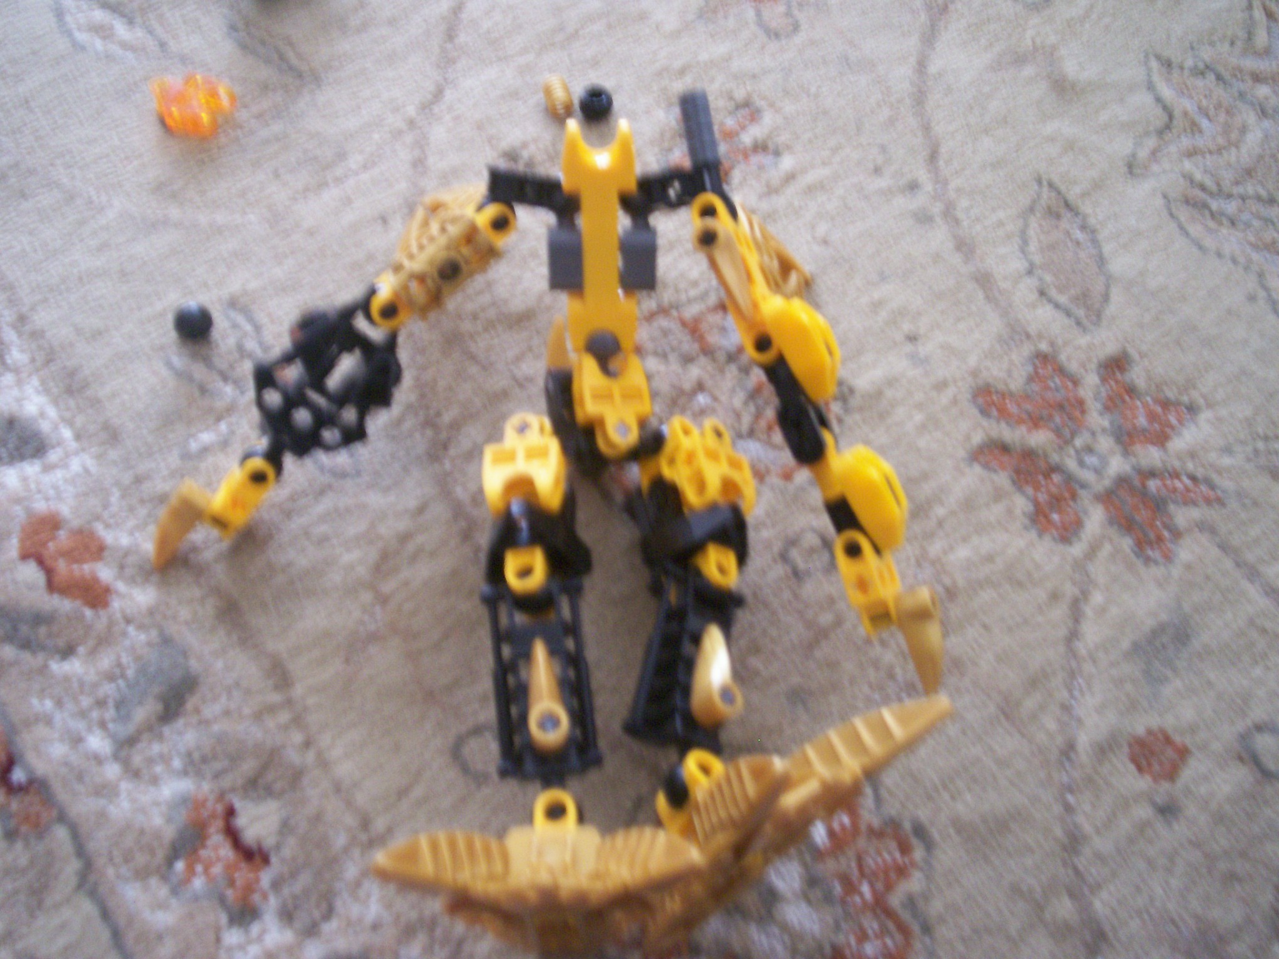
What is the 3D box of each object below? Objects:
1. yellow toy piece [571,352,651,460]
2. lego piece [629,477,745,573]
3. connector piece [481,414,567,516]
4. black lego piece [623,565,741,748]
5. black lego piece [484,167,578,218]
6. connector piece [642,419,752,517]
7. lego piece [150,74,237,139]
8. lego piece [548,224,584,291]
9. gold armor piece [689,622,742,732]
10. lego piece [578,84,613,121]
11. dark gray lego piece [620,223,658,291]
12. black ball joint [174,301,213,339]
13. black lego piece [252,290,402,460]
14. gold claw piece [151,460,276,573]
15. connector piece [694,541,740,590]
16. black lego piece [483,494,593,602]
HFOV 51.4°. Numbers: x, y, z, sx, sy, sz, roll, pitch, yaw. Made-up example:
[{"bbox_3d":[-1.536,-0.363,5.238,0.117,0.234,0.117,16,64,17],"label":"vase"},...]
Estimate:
[{"bbox_3d":[-0.006,-0.017,0.310,0.015,0.013,0.025,-2,79,-12],"label":"yellow toy piece"},{"bbox_3d":[0.010,0.010,0.280,0.020,0.015,0.018,5,76,-33],"label":"lego piece"},{"bbox_3d":[-0.026,-0.003,0.298,0.017,0.015,0.021,-7,57,-5],"label":"connector piece"},{"bbox_3d":[0.009,0.037,0.271,0.018,0.013,0.041,22,62,-23],"label":"black lego piece"},{"bbox_3d":[-0.027,-0.073,0.338,0.024,0.009,0.010,5,63,3],"label":"black lego piece"},{"bbox_3d":[0.013,-0.003,0.290,0.015,0.015,0.022,-12,86,-41],"label":"connector piece"},{"bbox_3d":[-0.133,-0.111,0.397,0.024,0.012,0.016,-5,56,-3],"label":"lego piece"},{"bbox_3d":[-0.018,-0.054,0.324,0.009,0.009,0.015,0,57,0],"label":"lego piece"},{"bbox_3d":[0.014,0.039,0.257,0.009,0.010,0.022,21,57,-23],"label":"gold armor piece"},{"bbox_3d":[-0.013,-0.114,0.402,0.010,0.010,0.010,0,56,0],"label":"lego piece"},{"bbox_3d":[0.000,-0.054,0.324,0.009,0.009,0.015,0,57,0],"label":"dark gray lego piece"},{"bbox_3d":[-0.118,-0.042,0.353,0.010,0.010,0.010,0,57,0],"label":"black ball joint"},{"bbox_3d":[-0.073,-0.024,0.312,0.029,0.013,0.044,39,80,6],"label":"black lego piece"},{"bbox_3d":[-0.096,0.007,0.301,0.021,0.012,0.025,7,57,4],"label":"gold claw piece"},{"bbox_3d":[0.016,0.018,0.272,0.009,0.009,0.011,-4,76,-33],"label":"connector piece"},{"bbox_3d":[-0.022,0.015,0.291,0.021,0.018,0.022,-7,57,-4],"label":"black lego piece"}]

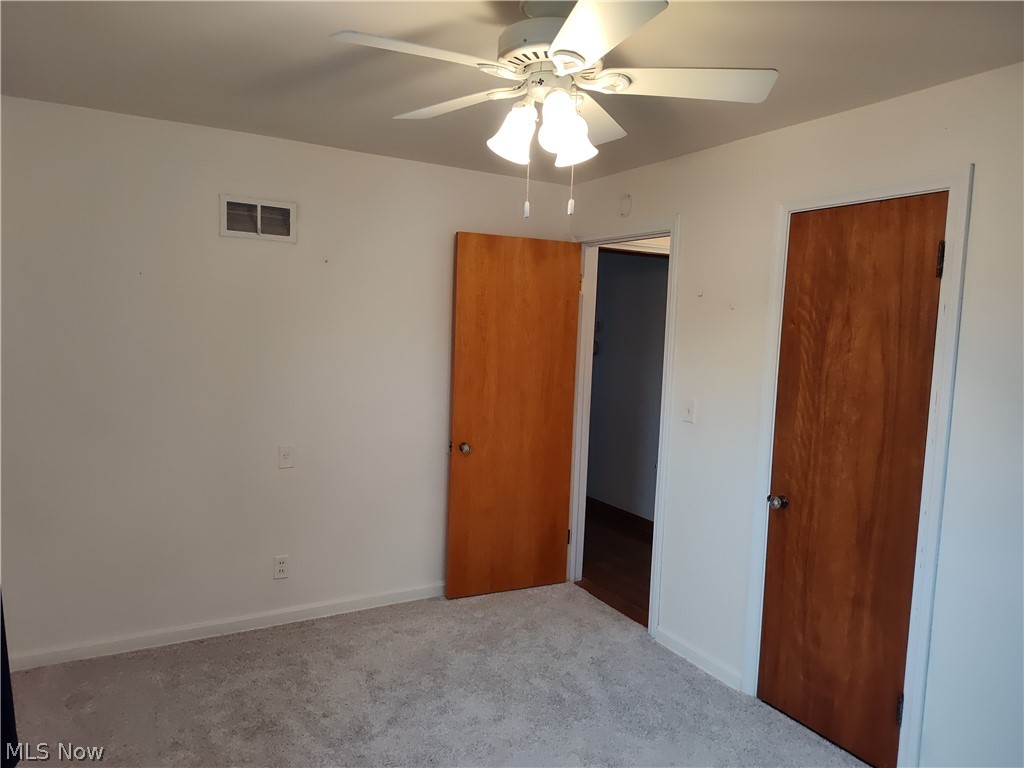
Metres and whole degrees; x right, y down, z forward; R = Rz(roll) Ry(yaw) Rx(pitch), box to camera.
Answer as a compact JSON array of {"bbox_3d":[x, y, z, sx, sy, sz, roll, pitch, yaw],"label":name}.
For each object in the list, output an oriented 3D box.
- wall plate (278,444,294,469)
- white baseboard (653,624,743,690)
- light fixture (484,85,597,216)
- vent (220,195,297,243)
[{"bbox_3d":[-1.106,0.357,3.346,0.070,0.116,0.009,-1,6,-30],"label":"wall plate"},{"bbox_3d":[0.874,1.288,3.211,0.015,0.082,0.540,-1,6,-30],"label":"white baseboard"},{"bbox_3d":[0.109,-0.608,1.801,0.292,0.335,0.276,-1,6,-30],"label":"light fixture"},{"bbox_3d":[-1.205,-0.783,3.250,0.348,0.196,0.020,-1,6,-30],"label":"vent"}]

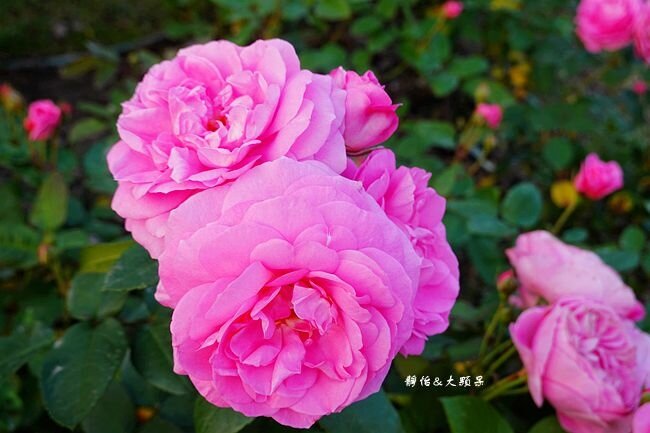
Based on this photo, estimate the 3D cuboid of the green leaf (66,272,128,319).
[{"bbox_3d":[-0.120,0.041,0.400,0.033,0.010,0.038,5,53,3],"label":"green leaf"}]

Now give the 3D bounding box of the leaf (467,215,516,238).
[{"bbox_3d":[0.127,0.008,0.580,0.040,0.011,0.030,-3,31,-5],"label":"leaf"}]

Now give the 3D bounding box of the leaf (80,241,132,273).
[{"bbox_3d":[-0.120,0.022,0.420,0.036,0.010,0.024,-7,45,-7],"label":"leaf"}]

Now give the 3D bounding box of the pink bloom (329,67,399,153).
[{"bbox_3d":[0.018,-0.050,0.355,0.036,0.042,0.036,5,21,-5],"label":"pink bloom"}]

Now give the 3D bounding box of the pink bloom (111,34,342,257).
[{"bbox_3d":[-0.043,-0.030,0.335,0.105,0.098,0.065,-3,-17,10],"label":"pink bloom"}]

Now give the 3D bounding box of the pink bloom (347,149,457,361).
[{"bbox_3d":[0.032,0.016,0.350,0.085,0.094,0.060,-4,7,-37],"label":"pink bloom"}]

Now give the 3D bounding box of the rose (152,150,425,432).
[{"bbox_3d":[-0.015,0.031,0.305,0.105,0.106,0.065,0,11,0],"label":"rose"}]

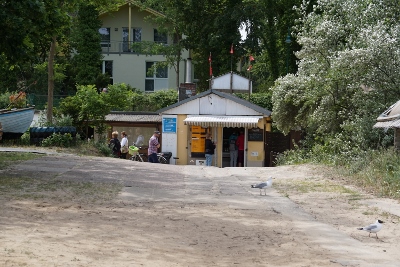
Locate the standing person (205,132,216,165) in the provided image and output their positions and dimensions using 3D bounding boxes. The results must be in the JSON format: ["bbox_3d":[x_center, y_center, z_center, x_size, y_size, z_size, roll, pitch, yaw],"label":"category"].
[{"bbox_3d":[0.440,0.824,40.200,0.420,1.680,0.480,0,1,-22],"label":"standing person"}]

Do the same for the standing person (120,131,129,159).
[{"bbox_3d":[-2.900,0.760,38.600,0.340,1.670,0.460,0,1,18],"label":"standing person"}]

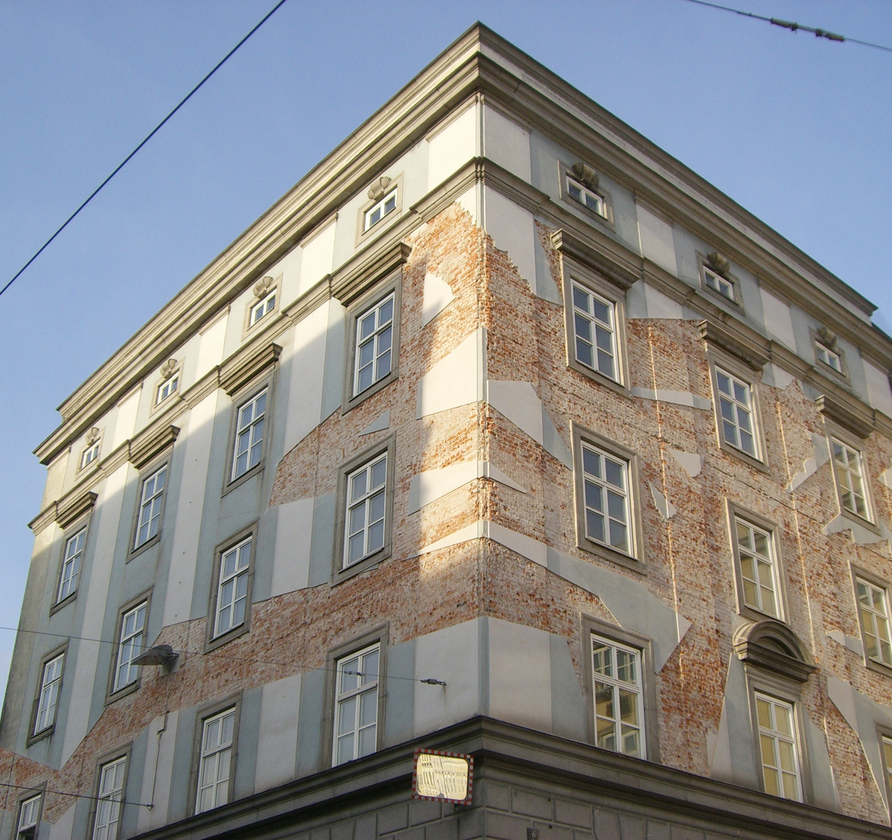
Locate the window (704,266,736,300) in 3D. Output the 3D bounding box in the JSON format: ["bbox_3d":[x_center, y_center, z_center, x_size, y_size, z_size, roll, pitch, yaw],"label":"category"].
[{"bbox_3d":[6.511,-3.229,29.438,1.170,0.550,0.150,25,-38,-36],"label":"window"}]

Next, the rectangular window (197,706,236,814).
[{"bbox_3d":[-4.497,6.857,24.591,0.160,1.988,1.316,22,-36,-32],"label":"rectangular window"}]

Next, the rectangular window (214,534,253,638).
[{"bbox_3d":[-4.419,3.503,25.612,0.150,2.000,1.190,25,-40,-33],"label":"rectangular window"}]

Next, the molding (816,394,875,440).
[{"bbox_3d":[10.145,0.016,31.086,2.420,0.360,0.310,25,-38,-36],"label":"molding"}]

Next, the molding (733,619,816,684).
[{"bbox_3d":[6.290,4.400,23.550,2.200,0.900,0.340,25,-40,-33],"label":"molding"}]

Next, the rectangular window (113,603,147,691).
[{"bbox_3d":[-7.533,5.407,29.330,0.137,2.037,1.228,24,-38,-33],"label":"rectangular window"}]

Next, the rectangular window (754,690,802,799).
[{"bbox_3d":[6.260,6.308,23.493,1.280,1.988,0.160,25,-38,-36],"label":"rectangular window"}]

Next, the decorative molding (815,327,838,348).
[{"bbox_3d":[9.909,-2.065,31.797,0.840,0.420,0.210,25,-38,-36],"label":"decorative molding"}]

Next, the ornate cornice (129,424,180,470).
[{"bbox_3d":[-7.644,0.808,32.255,0.308,0.280,2.436,22,-36,-32],"label":"ornate cornice"}]

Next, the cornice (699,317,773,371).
[{"bbox_3d":[6.658,-1.602,28.279,2.480,0.360,0.310,25,-38,-36],"label":"cornice"}]

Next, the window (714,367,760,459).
[{"bbox_3d":[6.291,-0.148,26.631,1.190,2.000,0.150,25,-40,-33],"label":"window"}]

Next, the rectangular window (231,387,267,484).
[{"bbox_3d":[-4.509,0.342,28.173,0.137,2.037,1.228,24,-38,-33],"label":"rectangular window"}]

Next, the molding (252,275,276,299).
[{"bbox_3d":[-4.480,-3.269,30.220,0.210,0.441,0.756,24,-38,-33],"label":"molding"}]

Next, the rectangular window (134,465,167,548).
[{"bbox_3d":[-7.479,2.319,31.608,0.160,1.988,1.316,22,-36,-32],"label":"rectangular window"}]

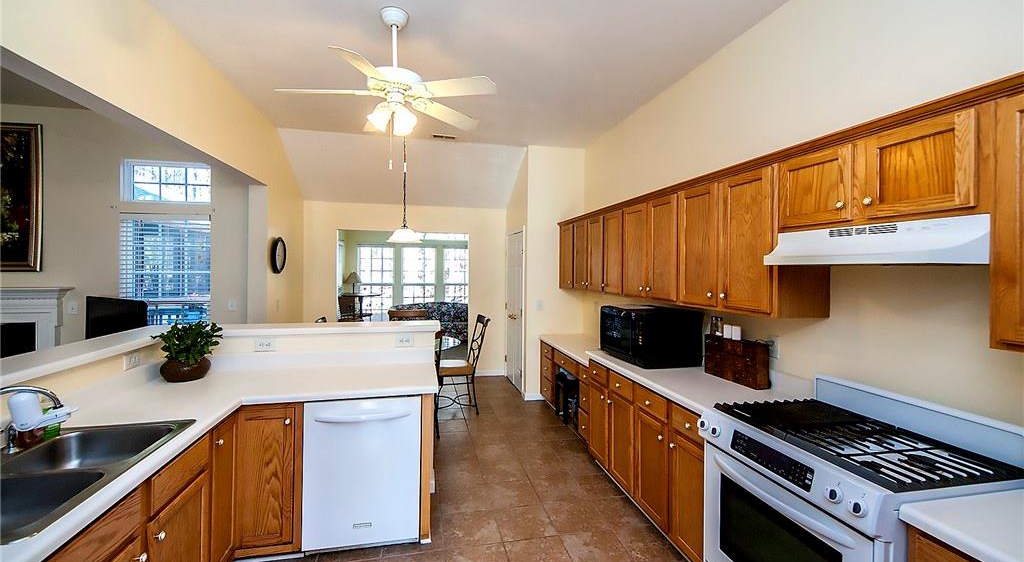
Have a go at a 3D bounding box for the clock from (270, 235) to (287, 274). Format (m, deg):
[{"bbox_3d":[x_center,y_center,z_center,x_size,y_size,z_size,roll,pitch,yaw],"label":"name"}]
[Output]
[{"bbox_3d":[-2.563,-0.285,4.568,0.040,0.400,0.400,1,1,-12],"label":"clock"}]

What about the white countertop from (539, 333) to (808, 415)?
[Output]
[{"bbox_3d":[0.908,0.687,3.547,0.661,0.191,3.160,1,1,-13],"label":"white countertop"}]

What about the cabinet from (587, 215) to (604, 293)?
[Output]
[{"bbox_3d":[0.969,-0.255,4.080,0.325,0.735,0.360,1,1,-12],"label":"cabinet"}]

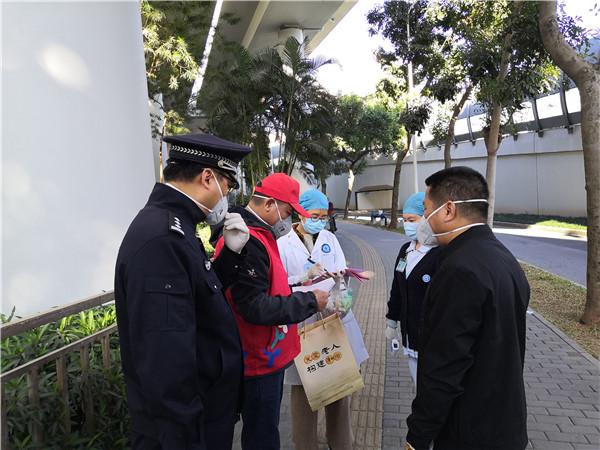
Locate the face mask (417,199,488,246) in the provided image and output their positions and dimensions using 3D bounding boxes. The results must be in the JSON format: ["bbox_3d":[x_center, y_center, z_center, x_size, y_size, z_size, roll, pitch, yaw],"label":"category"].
[{"bbox_3d":[0.484,-0.005,1.498,0.225,0.147,0.155,-1,4,32],"label":"face mask"}]

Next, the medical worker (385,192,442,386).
[{"bbox_3d":[0.704,0.622,2.572,0.330,1.600,0.470,-6,5,-37],"label":"medical worker"}]

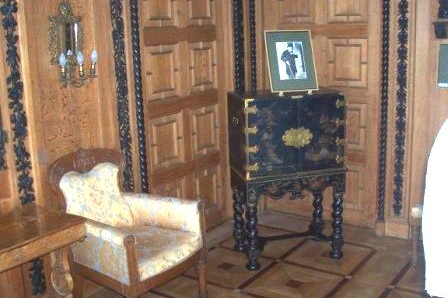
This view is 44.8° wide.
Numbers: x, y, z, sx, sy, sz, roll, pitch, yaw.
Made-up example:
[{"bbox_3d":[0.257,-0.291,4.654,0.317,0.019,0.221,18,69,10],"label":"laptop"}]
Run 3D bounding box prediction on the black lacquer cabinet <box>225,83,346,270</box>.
[{"bbox_3d":[0.454,0.193,3.921,0.730,1.200,0.432,-5,12,-15],"label":"black lacquer cabinet"}]

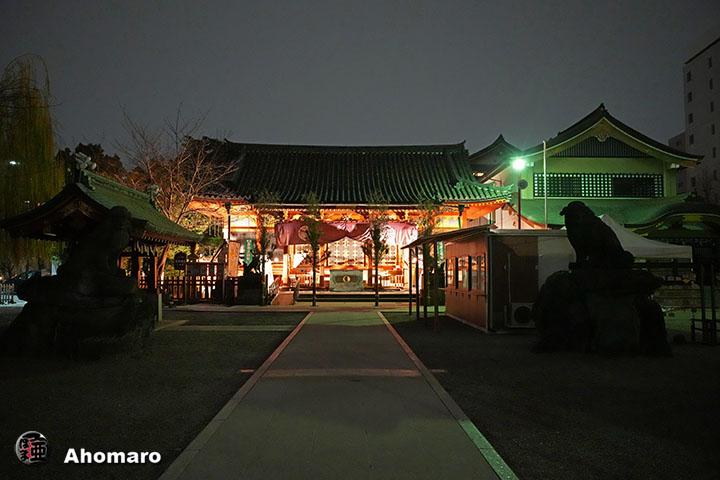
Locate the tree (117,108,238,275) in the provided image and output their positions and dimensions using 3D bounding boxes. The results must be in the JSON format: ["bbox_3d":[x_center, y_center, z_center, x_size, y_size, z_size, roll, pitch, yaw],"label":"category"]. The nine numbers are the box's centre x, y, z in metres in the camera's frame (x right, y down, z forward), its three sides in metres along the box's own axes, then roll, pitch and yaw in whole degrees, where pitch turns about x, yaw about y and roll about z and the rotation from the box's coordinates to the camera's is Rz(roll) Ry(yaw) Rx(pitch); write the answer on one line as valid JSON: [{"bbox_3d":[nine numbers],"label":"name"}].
[{"bbox_3d":[-7.844,-1.422,21.444,5.200,8.600,4.800,0,-4,-1],"label":"tree"}]

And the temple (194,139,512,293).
[{"bbox_3d":[-0.531,-1.314,29.439,16.800,9.400,11.000,0,-4,-1],"label":"temple"}]

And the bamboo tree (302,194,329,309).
[{"bbox_3d":[-2.003,0.424,22.104,1.250,5.000,1.150,0,-4,-1],"label":"bamboo tree"}]

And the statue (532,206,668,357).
[{"bbox_3d":[4.754,0.684,10.049,2.500,2.950,1.750,0,-4,-6],"label":"statue"}]

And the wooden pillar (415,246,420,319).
[{"bbox_3d":[1.921,1.372,16.524,0.100,2.400,0.100,0,-4,-1],"label":"wooden pillar"}]

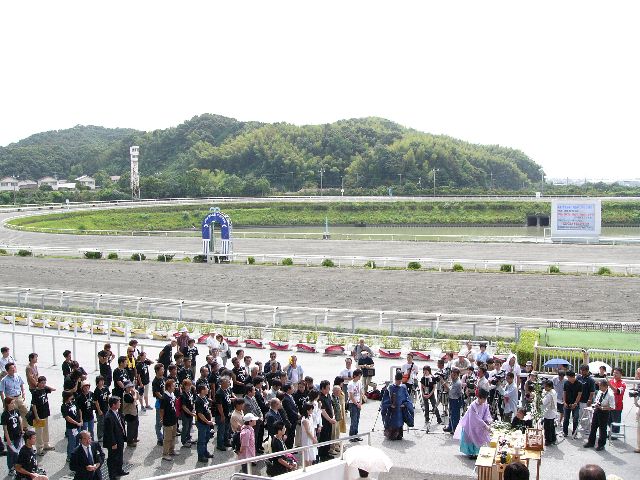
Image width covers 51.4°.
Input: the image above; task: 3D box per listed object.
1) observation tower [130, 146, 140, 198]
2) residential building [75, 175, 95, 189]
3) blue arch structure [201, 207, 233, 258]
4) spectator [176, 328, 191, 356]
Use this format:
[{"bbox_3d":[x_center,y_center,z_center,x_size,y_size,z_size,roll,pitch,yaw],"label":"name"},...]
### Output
[{"bbox_3d":[-69.429,-24.681,250.609,2.500,20.200,2.500,-5,6,-37],"label":"observation tower"},{"bbox_3d":[-106.145,-26.007,300.000,8.500,7.200,8.000,-2,5,-15],"label":"residential building"},{"bbox_3d":[-8.801,-0.467,56.549,2.600,4.500,0.800,1,6,22],"label":"blue arch structure"},{"bbox_3d":[-4.204,3.572,20.737,0.520,1.720,0.350,1,6,24],"label":"spectator"}]

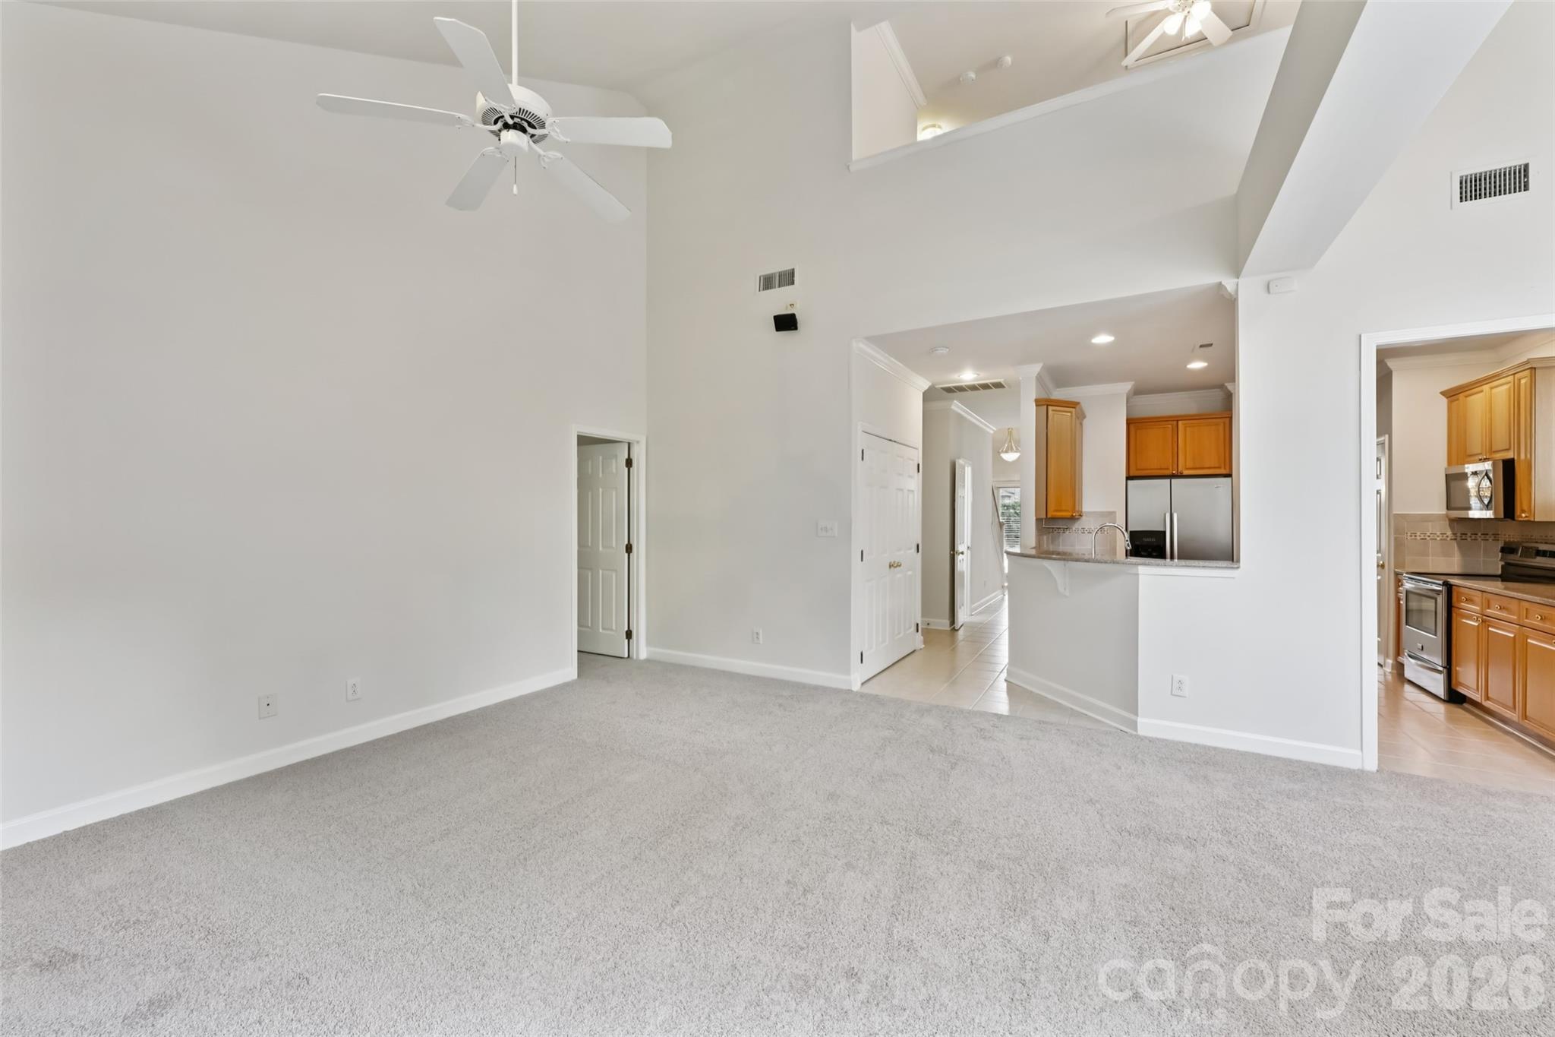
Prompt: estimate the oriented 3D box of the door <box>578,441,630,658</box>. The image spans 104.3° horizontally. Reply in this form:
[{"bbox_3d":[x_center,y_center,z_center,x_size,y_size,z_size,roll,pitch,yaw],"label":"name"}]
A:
[{"bbox_3d":[-1.753,0.309,5.922,0.760,2.030,0.040,0,0,31],"label":"door"}]

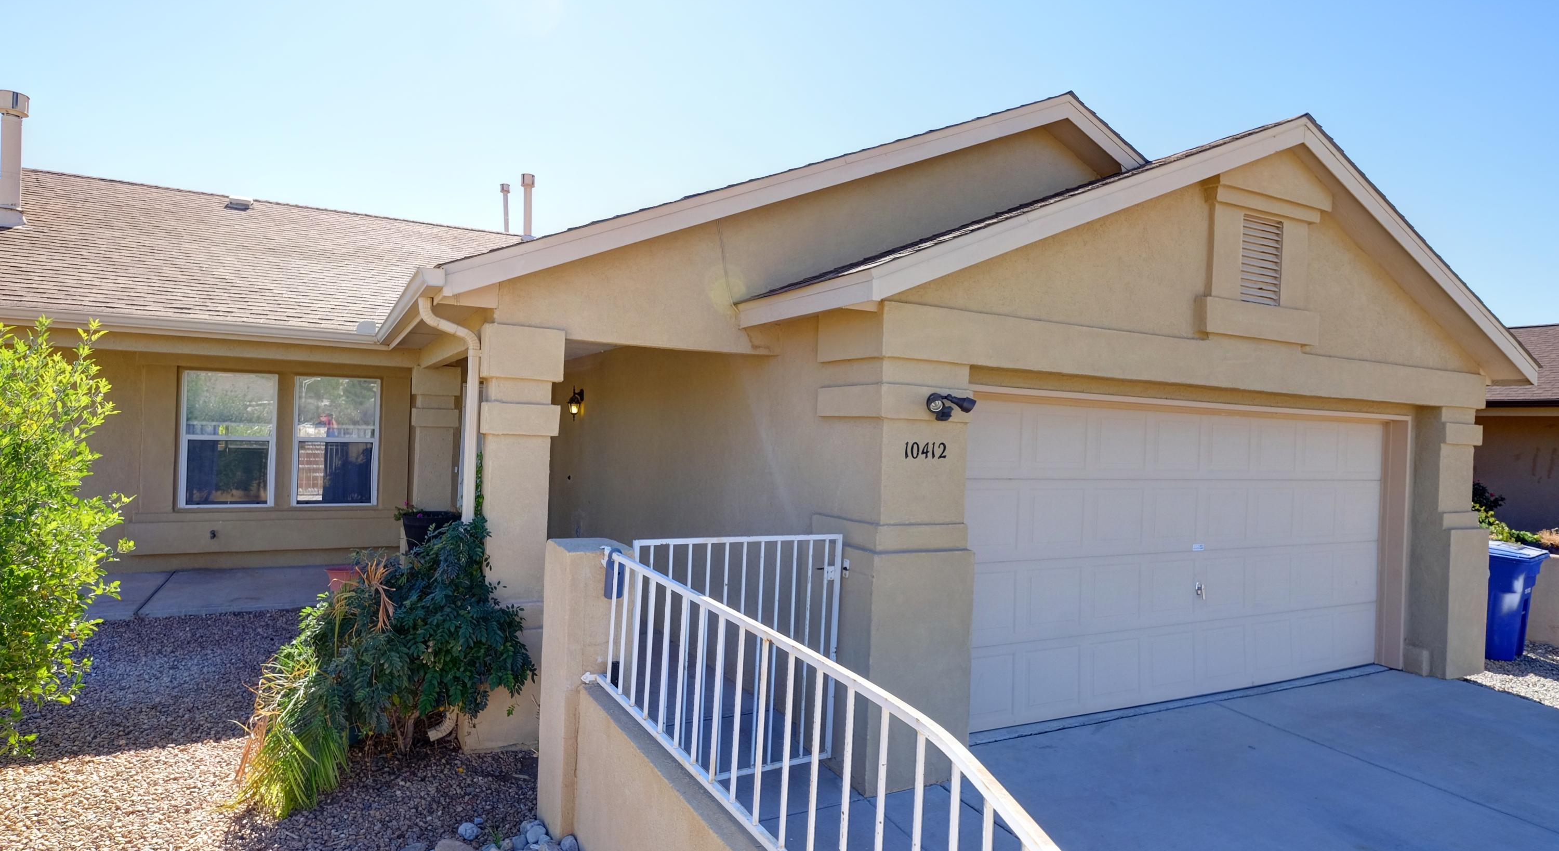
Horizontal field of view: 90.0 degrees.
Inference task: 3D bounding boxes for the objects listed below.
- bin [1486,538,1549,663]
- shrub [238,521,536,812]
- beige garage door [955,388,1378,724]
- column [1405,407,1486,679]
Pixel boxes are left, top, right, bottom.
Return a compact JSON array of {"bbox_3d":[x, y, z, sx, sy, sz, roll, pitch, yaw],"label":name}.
[{"bbox_3d":[7.016,1.724,7.782,0.680,1.080,0.800,2,0,-37],"label":"bin"},{"bbox_3d":[-2.040,1.173,4.226,1.328,1.328,1.006,2,0,-26],"label":"shrub"},{"bbox_3d":[3.295,0.989,6.122,4.860,2.236,0.070,2,0,-26],"label":"beige garage door"},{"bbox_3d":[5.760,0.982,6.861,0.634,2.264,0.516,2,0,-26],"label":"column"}]

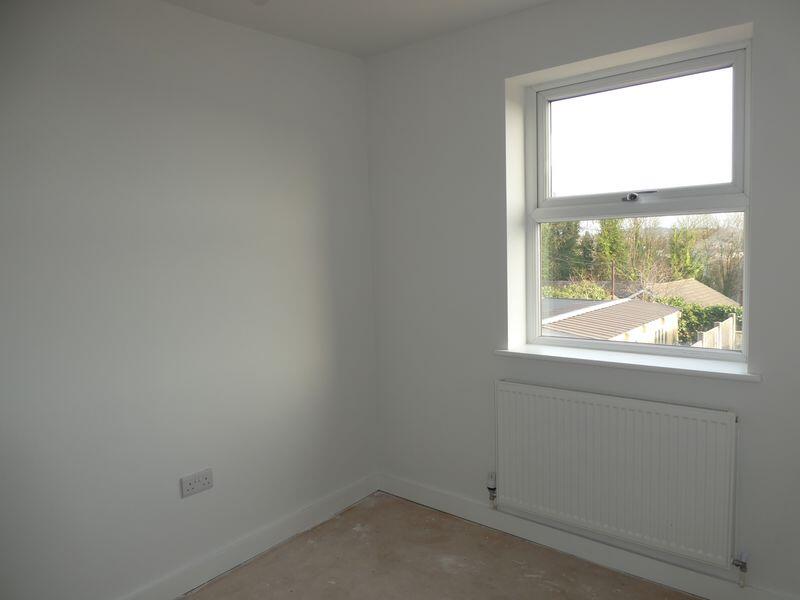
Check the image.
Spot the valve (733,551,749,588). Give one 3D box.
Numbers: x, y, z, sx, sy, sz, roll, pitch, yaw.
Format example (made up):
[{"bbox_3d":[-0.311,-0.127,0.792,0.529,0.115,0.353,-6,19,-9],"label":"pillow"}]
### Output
[{"bbox_3d":[1.296,1.026,2.114,0.062,0.138,0.042,3,7,39],"label":"valve"}]

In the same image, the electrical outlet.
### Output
[{"bbox_3d":[-0.877,0.798,2.410,0.013,0.087,0.146,3,7,39],"label":"electrical outlet"}]

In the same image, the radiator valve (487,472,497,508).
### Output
[{"bbox_3d":[0.468,0.953,2.773,0.060,0.186,0.046,3,7,39],"label":"radiator valve"}]

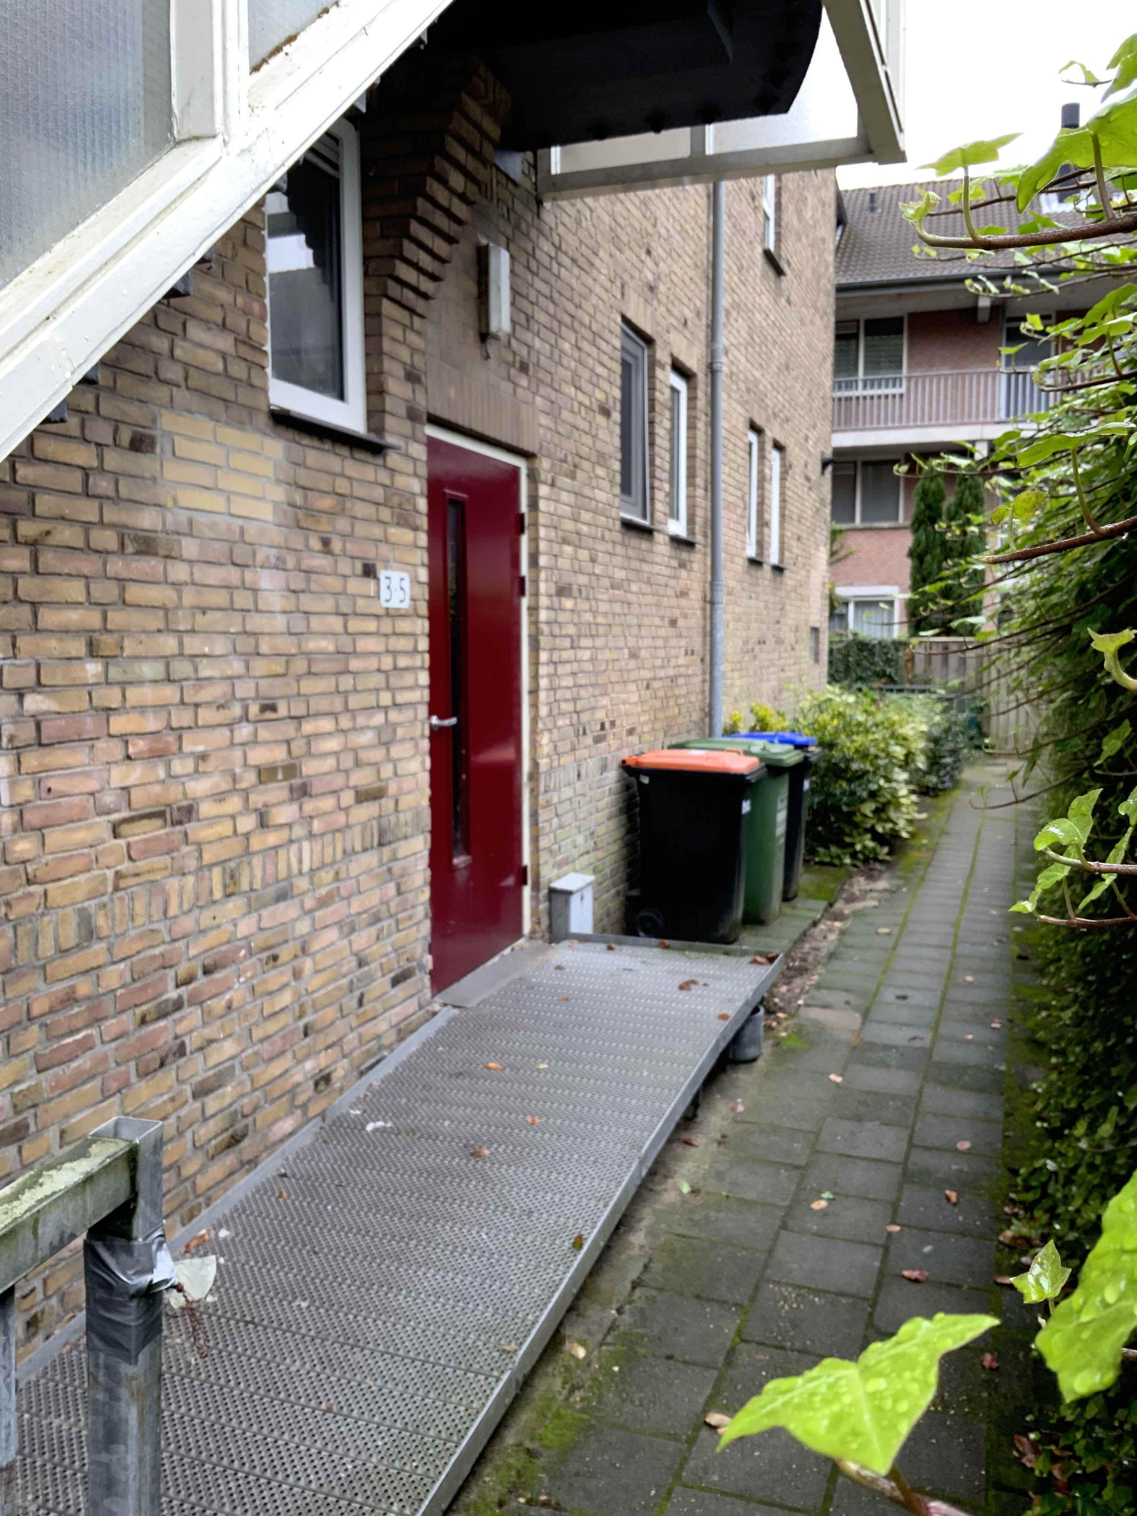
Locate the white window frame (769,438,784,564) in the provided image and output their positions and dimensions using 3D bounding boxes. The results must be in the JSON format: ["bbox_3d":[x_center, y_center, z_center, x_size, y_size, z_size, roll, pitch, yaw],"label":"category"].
[{"bbox_3d":[1.740,-2.174,10.897,0.090,0.990,0.600,2,6,20],"label":"white window frame"}]

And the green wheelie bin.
[{"bbox_3d":[0.978,0.405,7.554,0.740,1.045,0.580,2,6,20],"label":"green wheelie bin"}]

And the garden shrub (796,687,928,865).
[{"bbox_3d":[2.201,0.073,9.889,1.120,1.250,1.800,2,6,20],"label":"garden shrub"}]

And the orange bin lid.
[{"bbox_3d":[0.720,-0.005,7.035,0.700,0.105,0.550,2,6,20],"label":"orange bin lid"}]

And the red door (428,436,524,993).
[{"bbox_3d":[-0.380,-0.179,5.033,0.060,2.018,0.930,2,6,20],"label":"red door"}]

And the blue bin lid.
[{"bbox_3d":[1.196,-0.135,8.137,0.710,0.115,0.560,2,6,20],"label":"blue bin lid"}]

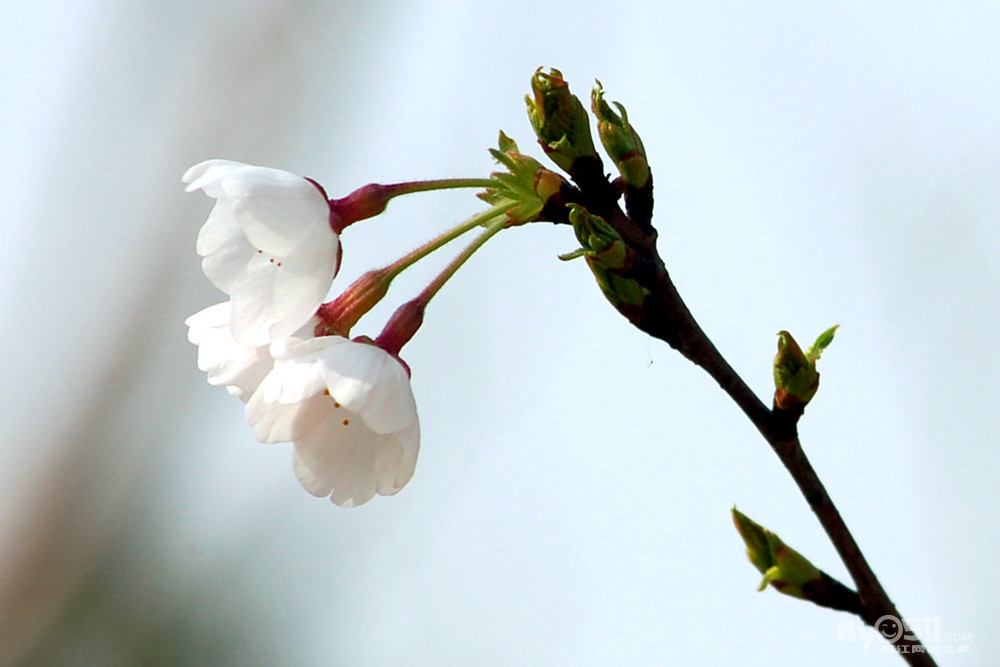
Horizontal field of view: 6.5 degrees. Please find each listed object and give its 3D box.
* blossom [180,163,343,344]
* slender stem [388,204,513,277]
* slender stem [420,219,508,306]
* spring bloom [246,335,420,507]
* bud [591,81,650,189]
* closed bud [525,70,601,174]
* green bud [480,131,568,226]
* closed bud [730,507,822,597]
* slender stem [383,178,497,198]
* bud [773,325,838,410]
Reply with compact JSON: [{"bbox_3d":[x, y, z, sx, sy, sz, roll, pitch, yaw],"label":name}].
[{"bbox_3d":[-0.036,-0.012,1.328,0.016,0.024,0.024,-25,10,-34],"label":"blossom"},{"bbox_3d":[-0.007,-0.015,1.330,0.023,0.003,0.002,-28,0,0],"label":"slender stem"},{"bbox_3d":[-0.005,-0.011,1.330,0.019,0.003,0.002,-44,0,0],"label":"slender stem"},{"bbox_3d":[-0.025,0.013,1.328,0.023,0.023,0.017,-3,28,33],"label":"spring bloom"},{"bbox_3d":[0.018,-0.030,1.330,0.005,0.018,0.005,-22,0,0],"label":"bud"},{"bbox_3d":[0.009,-0.033,1.330,0.008,0.017,0.008,-20,0,0],"label":"closed bud"},{"bbox_3d":[0.003,-0.022,1.330,0.012,0.015,0.012,18,0,0],"label":"green bud"},{"bbox_3d":[0.040,0.034,1.330,0.018,0.009,0.009,44,0,0],"label":"closed bud"},{"bbox_3d":[-0.009,-0.022,1.330,0.017,0.003,0.001,-3,0,0],"label":"slender stem"},{"bbox_3d":[0.047,0.005,1.330,0.010,0.013,0.006,0,0,0],"label":"bud"}]

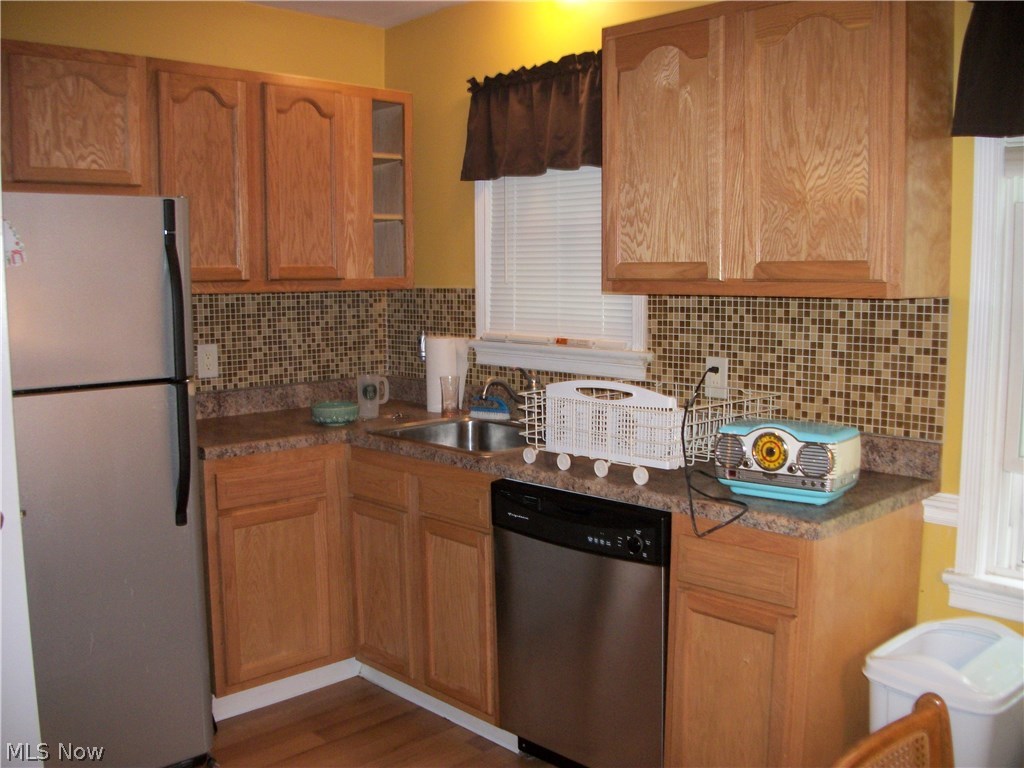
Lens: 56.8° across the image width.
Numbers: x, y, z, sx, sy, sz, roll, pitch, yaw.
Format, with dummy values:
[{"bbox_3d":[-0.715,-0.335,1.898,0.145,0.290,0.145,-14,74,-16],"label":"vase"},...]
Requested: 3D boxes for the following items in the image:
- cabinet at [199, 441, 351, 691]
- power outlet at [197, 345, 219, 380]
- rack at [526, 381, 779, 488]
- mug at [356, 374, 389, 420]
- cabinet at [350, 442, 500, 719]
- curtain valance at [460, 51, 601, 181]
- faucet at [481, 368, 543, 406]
[{"bbox_3d":[-0.932,0.560,3.254,0.506,0.745,0.594,-6,9,-43],"label":"cabinet"},{"bbox_3d":[-1.098,-0.077,3.427,0.073,0.117,0.010,-6,9,-43],"label":"power outlet"},{"bbox_3d":[0.381,0.106,2.577,0.515,0.223,0.525,-6,9,-43],"label":"rack"},{"bbox_3d":[-0.501,0.045,3.439,0.121,0.150,0.084,-1,6,-9],"label":"mug"},{"bbox_3d":[-0.082,0.573,3.161,0.594,0.745,0.717,-6,9,-43],"label":"cabinet"},{"bbox_3d":[0.130,-0.883,3.132,0.089,0.371,0.881,-6,9,-43],"label":"curtain valance"},{"bbox_3d":[0.004,0.049,3.170,0.287,0.203,0.099,-6,9,-43],"label":"faucet"}]

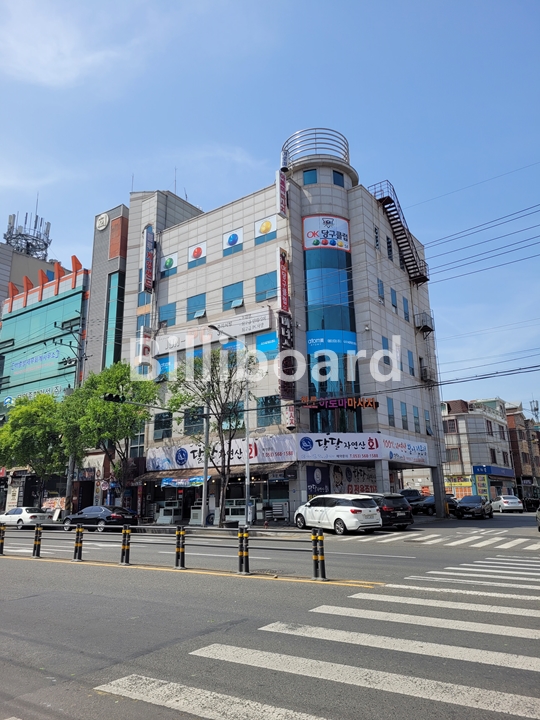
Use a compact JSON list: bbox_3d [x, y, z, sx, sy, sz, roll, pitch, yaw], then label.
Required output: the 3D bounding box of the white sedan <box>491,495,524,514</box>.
[{"bbox_3d":[21.105,12.836,48.318,1.775,1.480,4.500,-3,-15,9],"label":"white sedan"}]

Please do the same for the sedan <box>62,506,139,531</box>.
[{"bbox_3d":[-9.845,9.028,30.917,4.920,1.475,1.860,-11,-18,32],"label":"sedan"}]

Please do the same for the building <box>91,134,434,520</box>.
[{"bbox_3d":[-0.038,-0.737,40.539,20.230,24.720,13.020,-12,-19,34],"label":"building"}]

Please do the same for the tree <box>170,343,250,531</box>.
[{"bbox_3d":[-3.146,4.034,29.592,4.500,9.840,4.400,-1,-15,0],"label":"tree"}]

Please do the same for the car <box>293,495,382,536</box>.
[{"bbox_3d":[3.230,7.647,27.129,1.985,1.755,5.100,8,-18,-31],"label":"car"}]

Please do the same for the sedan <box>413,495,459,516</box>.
[{"bbox_3d":[13.434,11.841,43.966,4.800,1.450,1.830,9,-18,-33],"label":"sedan"}]

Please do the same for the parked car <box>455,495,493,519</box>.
[{"bbox_3d":[14.456,10.366,38.248,1.790,1.575,4.200,-11,-18,32],"label":"parked car"}]

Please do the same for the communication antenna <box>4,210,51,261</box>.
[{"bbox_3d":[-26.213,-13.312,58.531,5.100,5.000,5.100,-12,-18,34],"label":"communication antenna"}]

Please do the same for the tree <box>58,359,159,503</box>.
[{"bbox_3d":[-10.025,5.159,33.992,5.800,10.200,5.600,-12,-19,34],"label":"tree"}]

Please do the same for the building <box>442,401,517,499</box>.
[{"bbox_3d":[21.194,10.746,61.349,9.000,12.200,12.000,-12,-18,34],"label":"building"}]

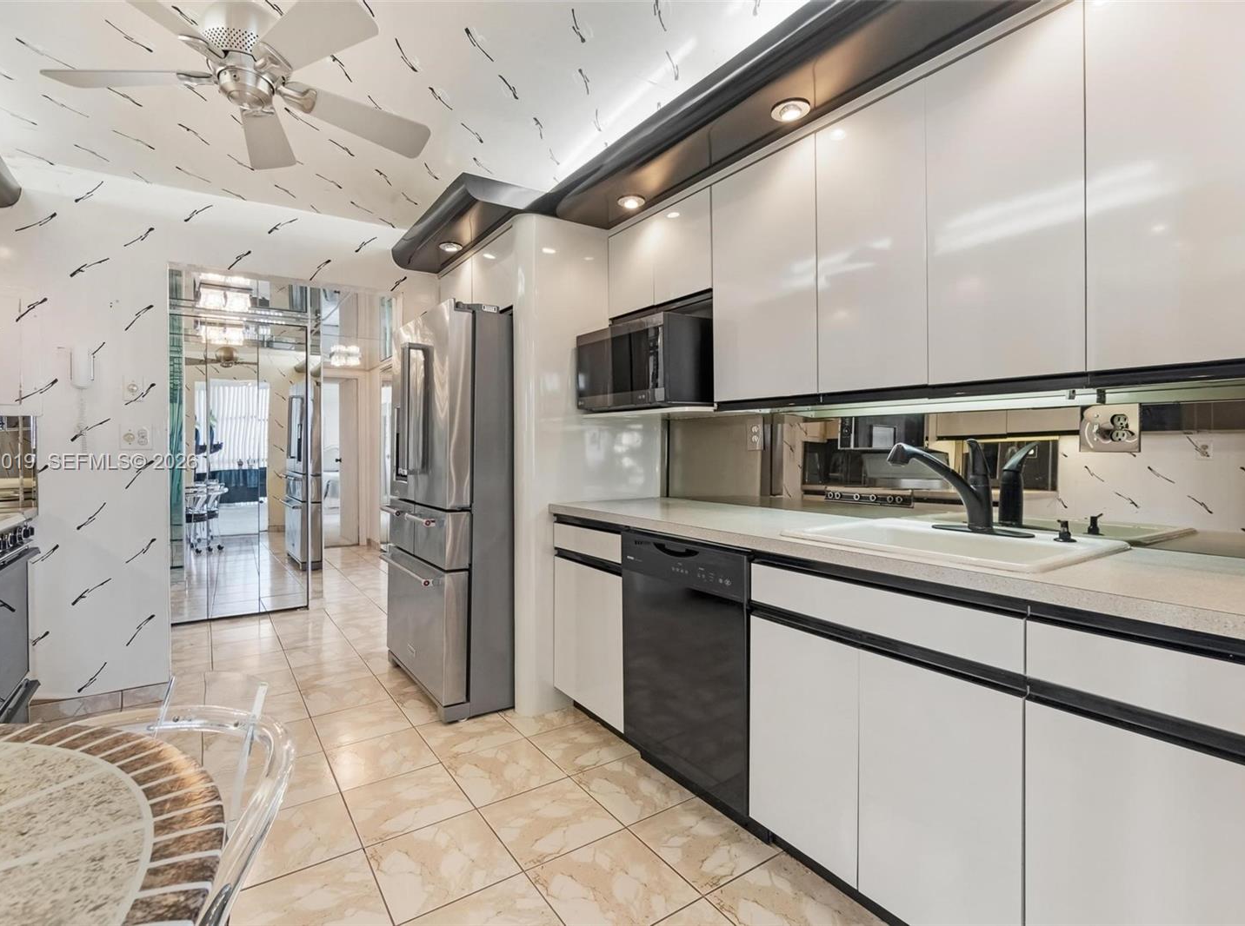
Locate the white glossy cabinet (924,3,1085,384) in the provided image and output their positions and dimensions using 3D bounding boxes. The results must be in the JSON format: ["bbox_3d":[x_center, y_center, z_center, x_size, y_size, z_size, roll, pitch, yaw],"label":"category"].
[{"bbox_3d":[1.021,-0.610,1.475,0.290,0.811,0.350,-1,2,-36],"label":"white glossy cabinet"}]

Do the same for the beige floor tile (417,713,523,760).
[{"bbox_3d":[-0.627,1.112,2.372,0.337,0.012,0.337,-1,2,-36],"label":"beige floor tile"}]

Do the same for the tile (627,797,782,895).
[{"bbox_3d":[0.235,1.127,1.722,0.337,0.012,0.337,-1,2,-36],"label":"tile"}]

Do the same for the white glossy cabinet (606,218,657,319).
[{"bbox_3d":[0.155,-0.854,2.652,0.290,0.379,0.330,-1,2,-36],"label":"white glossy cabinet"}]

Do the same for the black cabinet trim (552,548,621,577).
[{"bbox_3d":[-0.133,0.388,2.327,0.035,0.044,0.498,-2,2,-36],"label":"black cabinet trim"}]

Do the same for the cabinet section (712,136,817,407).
[{"bbox_3d":[0.600,-0.627,2.074,0.320,0.803,0.458,-1,2,-36],"label":"cabinet section"}]

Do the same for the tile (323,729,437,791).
[{"bbox_3d":[-0.904,1.108,2.172,0.331,0.010,0.335,-2,2,-34],"label":"tile"}]

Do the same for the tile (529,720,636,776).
[{"bbox_3d":[-0.142,1.098,2.252,0.331,0.010,0.335,-2,2,-34],"label":"tile"}]

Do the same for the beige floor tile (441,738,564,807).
[{"bbox_3d":[-0.429,1.118,2.100,0.337,0.012,0.337,-1,2,-36],"label":"beige floor tile"}]

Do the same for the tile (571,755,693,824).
[{"bbox_3d":[0.056,1.105,1.982,0.331,0.010,0.335,-2,2,-34],"label":"tile"}]

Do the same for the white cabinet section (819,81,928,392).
[{"bbox_3d":[0.832,-0.616,1.750,0.320,0.803,0.334,-1,2,-36],"label":"white cabinet section"}]

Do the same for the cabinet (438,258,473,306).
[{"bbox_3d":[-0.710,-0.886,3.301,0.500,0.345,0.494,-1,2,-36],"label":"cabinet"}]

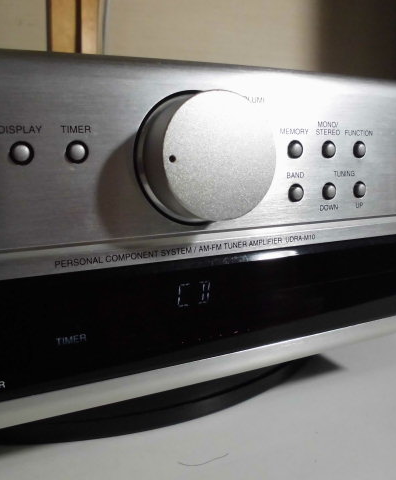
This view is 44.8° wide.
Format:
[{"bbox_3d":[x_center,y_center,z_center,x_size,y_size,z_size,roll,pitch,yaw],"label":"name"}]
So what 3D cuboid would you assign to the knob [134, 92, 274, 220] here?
[{"bbox_3d":[0.003,-0.022,0.132,0.037,0.037,0.016,-6,8,-26],"label":"knob"}]

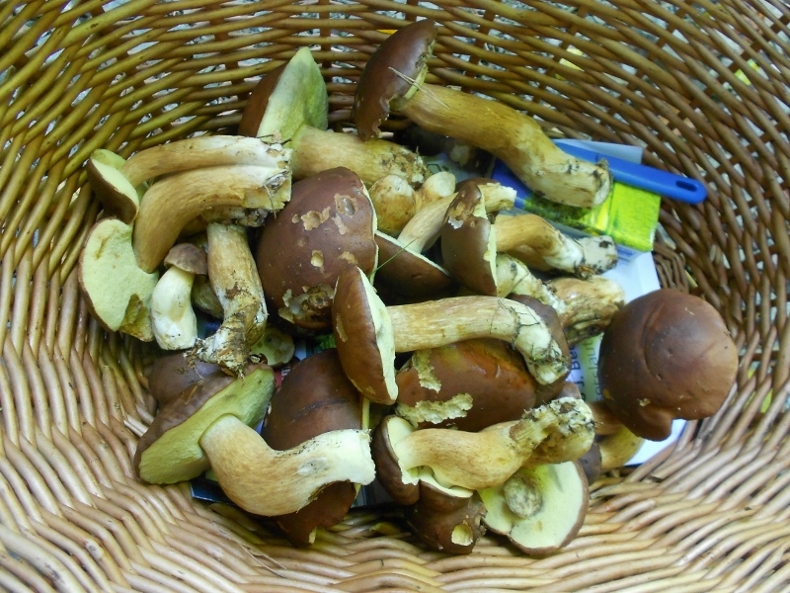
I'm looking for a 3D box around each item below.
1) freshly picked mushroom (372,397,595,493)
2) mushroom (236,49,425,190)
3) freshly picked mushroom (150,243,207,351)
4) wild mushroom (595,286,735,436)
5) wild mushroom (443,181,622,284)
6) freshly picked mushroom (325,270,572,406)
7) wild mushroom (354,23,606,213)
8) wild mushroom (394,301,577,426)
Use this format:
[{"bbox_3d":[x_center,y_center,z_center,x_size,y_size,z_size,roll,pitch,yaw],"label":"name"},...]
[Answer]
[{"bbox_3d":[0.050,0.083,0.330,0.118,0.060,0.058,-10,75,15],"label":"freshly picked mushroom"},{"bbox_3d":[-0.037,-0.112,0.378,0.118,0.080,0.080,19,106,22],"label":"mushroom"},{"bbox_3d":[-0.131,0.000,0.360,0.031,0.031,0.064,3,104,-20],"label":"freshly picked mushroom"},{"bbox_3d":[0.158,0.042,0.352,0.079,0.060,0.080,0,78,6],"label":"wild mushroom"},{"bbox_3d":[0.080,-0.036,0.355,0.106,0.062,0.064,6,97,-7],"label":"wild mushroom"},{"bbox_3d":[0.033,0.022,0.337,0.134,0.076,0.078,-6,86,9],"label":"freshly picked mushroom"},{"bbox_3d":[0.056,-0.105,0.360,0.164,0.078,0.082,28,108,-6],"label":"wild mushroom"},{"bbox_3d":[0.054,0.041,0.358,0.103,0.060,0.078,0,84,0],"label":"wild mushroom"}]

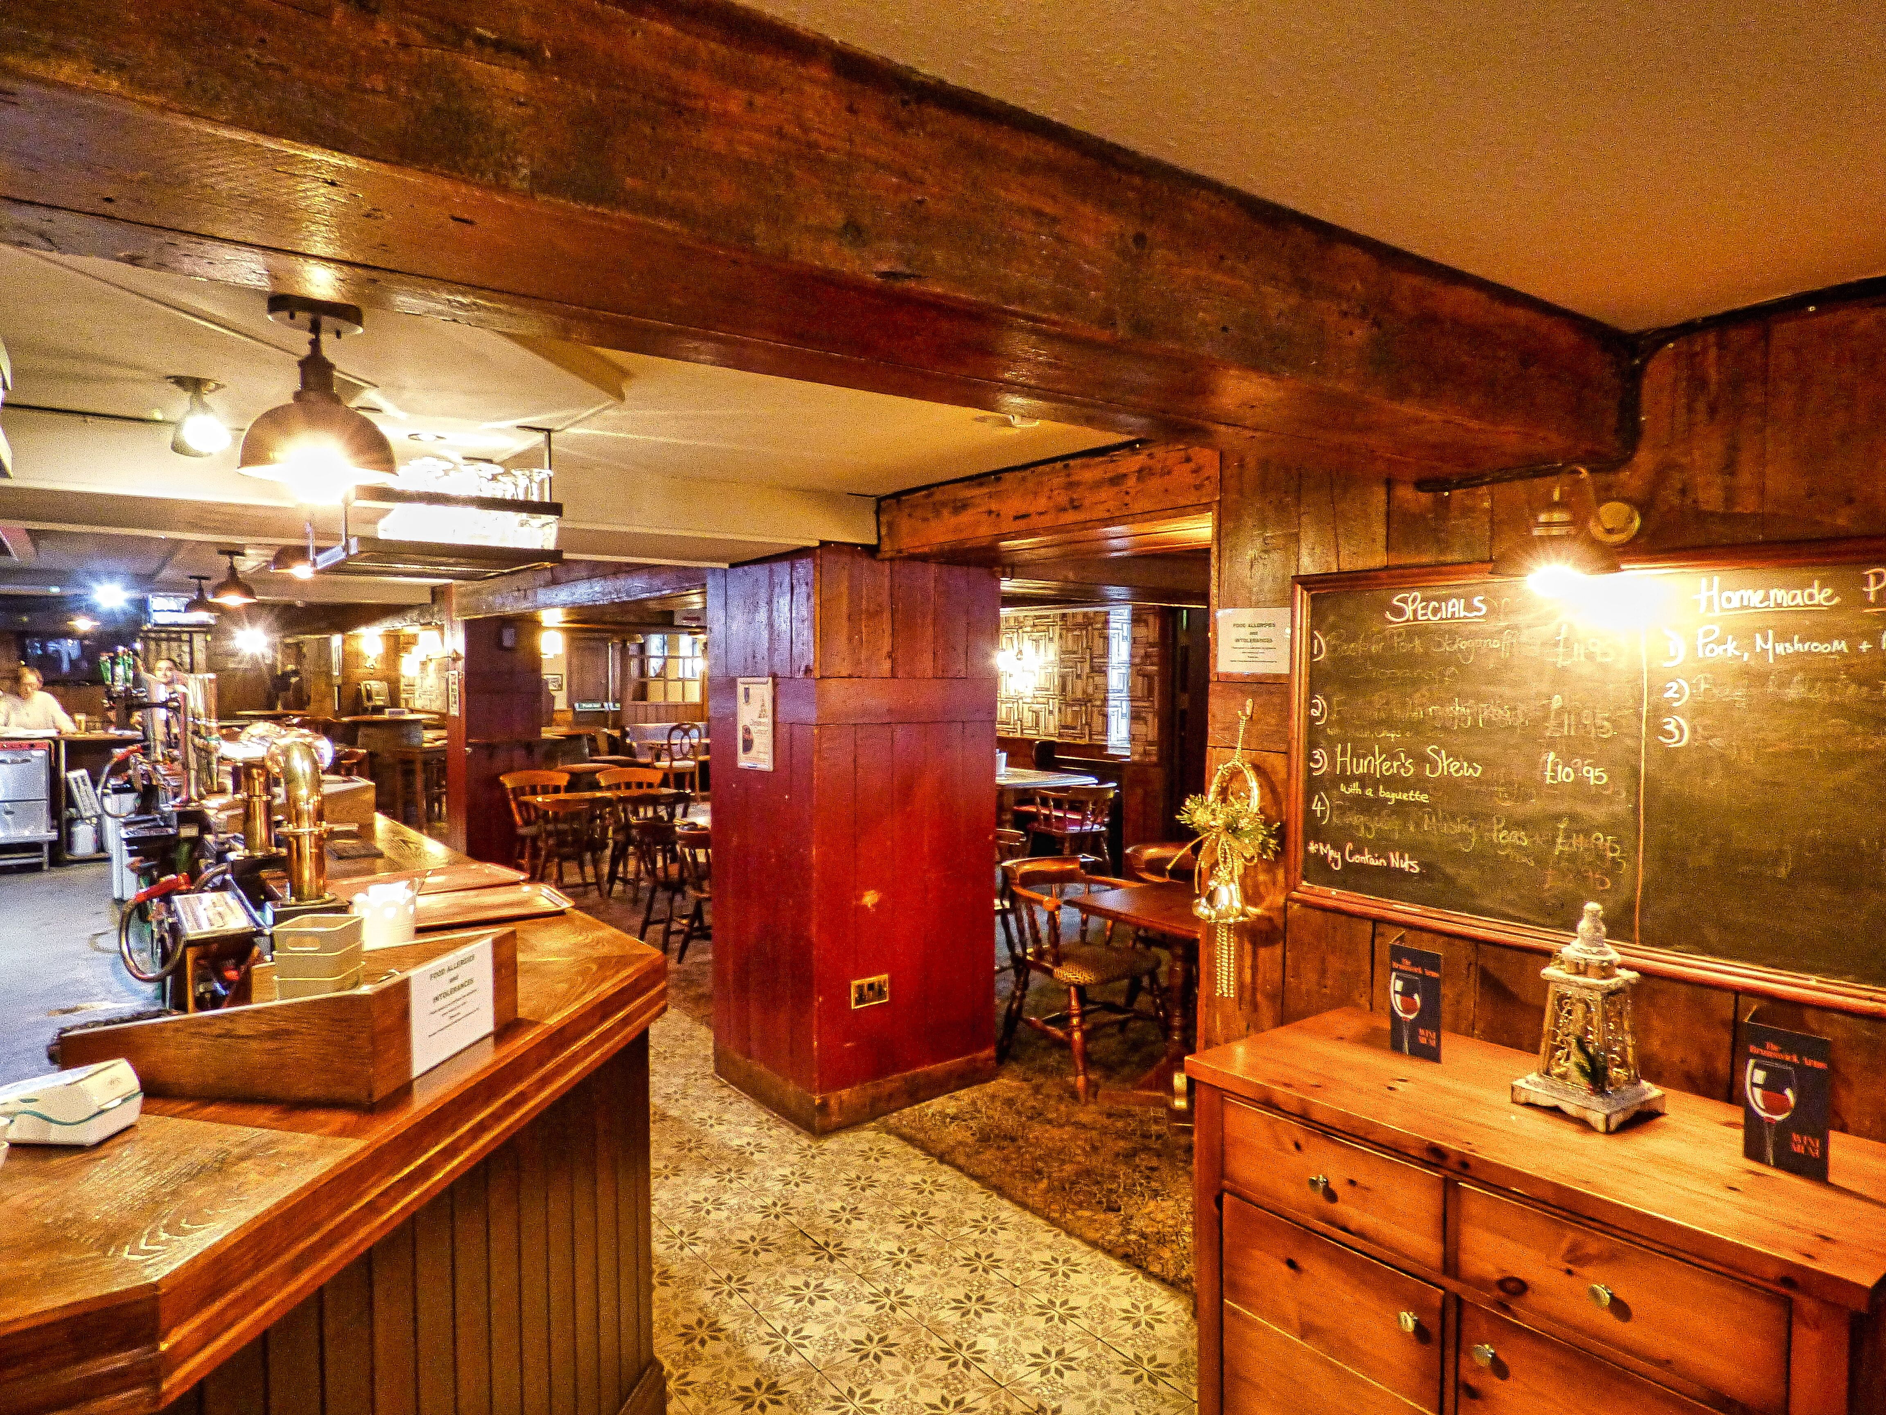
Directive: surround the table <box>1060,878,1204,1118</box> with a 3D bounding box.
[{"bbox_3d":[0.884,1.082,3.962,0.620,0.750,0.680,-1,2,-39],"label":"table"}]

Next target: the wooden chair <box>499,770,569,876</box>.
[{"bbox_3d":[-2.887,0.918,7.778,0.440,0.890,0.460,-1,2,-39],"label":"wooden chair"}]

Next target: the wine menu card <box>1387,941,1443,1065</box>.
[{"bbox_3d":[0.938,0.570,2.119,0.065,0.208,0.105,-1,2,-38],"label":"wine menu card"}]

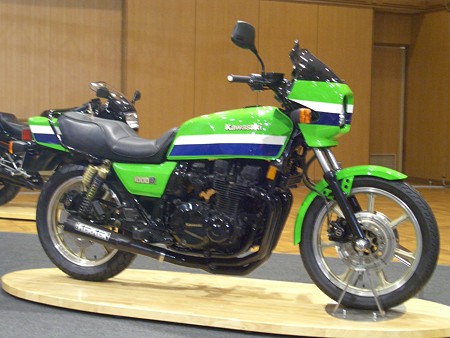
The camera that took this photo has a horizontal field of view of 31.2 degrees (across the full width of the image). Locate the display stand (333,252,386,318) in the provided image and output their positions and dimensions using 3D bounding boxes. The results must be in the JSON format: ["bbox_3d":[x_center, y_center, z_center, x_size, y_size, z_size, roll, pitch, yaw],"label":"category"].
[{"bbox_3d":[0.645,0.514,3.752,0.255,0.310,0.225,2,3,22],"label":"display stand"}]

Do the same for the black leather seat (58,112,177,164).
[{"bbox_3d":[-0.550,-0.171,4.263,0.720,0.253,0.270,2,3,22],"label":"black leather seat"}]

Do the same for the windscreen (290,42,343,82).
[{"bbox_3d":[0.464,-0.489,3.839,0.225,0.170,0.360,2,3,22],"label":"windscreen"}]

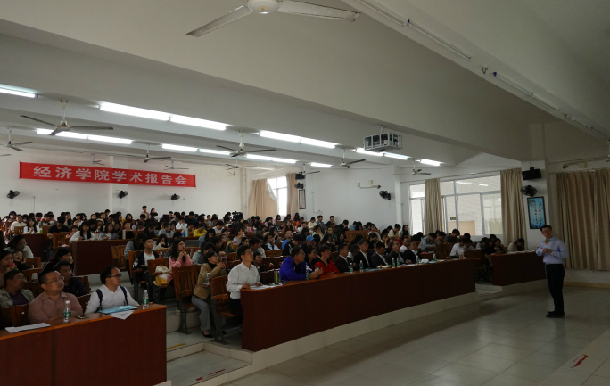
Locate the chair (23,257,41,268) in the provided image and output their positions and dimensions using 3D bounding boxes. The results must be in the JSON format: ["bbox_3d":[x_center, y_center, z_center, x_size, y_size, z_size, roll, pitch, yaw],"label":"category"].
[{"bbox_3d":[-4.183,1.451,6.156,0.530,0.870,0.520,-5,-6,37],"label":"chair"}]

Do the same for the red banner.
[{"bbox_3d":[-8.460,-0.740,18.615,7.570,0.640,0.030,3,-8,-43],"label":"red banner"}]

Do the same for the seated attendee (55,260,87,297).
[{"bbox_3d":[-2.832,1.443,4.800,0.750,1.250,0.520,-6,-7,34],"label":"seated attendee"}]

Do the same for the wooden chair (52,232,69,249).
[{"bbox_3d":[-5.631,1.412,9.476,0.500,0.880,0.530,3,-7,-44],"label":"wooden chair"}]

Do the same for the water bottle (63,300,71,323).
[{"bbox_3d":[-2.203,1.090,3.764,0.064,0.200,0.064,-5,-6,37],"label":"water bottle"}]

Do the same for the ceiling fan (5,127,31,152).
[{"bbox_3d":[-7.389,-1.368,10.208,1.380,0.520,1.380,-2,-5,0],"label":"ceiling fan"}]

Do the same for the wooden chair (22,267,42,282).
[{"bbox_3d":[-3.539,1.487,5.675,0.630,0.880,0.550,-6,-7,35],"label":"wooden chair"}]

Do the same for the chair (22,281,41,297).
[{"bbox_3d":[-3.181,1.496,4.593,0.530,0.870,0.520,-5,-6,37],"label":"chair"}]

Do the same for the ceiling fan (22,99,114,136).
[{"bbox_3d":[-3.792,-1.196,6.365,1.300,0.520,1.220,3,-8,-43],"label":"ceiling fan"}]

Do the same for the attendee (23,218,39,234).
[{"bbox_3d":[-7.306,1.292,10.896,0.680,1.200,0.500,-6,-7,43],"label":"attendee"}]

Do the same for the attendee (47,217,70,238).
[{"bbox_3d":[-6.009,1.203,9.947,0.550,1.200,0.700,3,-7,-41],"label":"attendee"}]

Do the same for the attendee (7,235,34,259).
[{"bbox_3d":[-4.538,1.272,6.530,0.750,1.200,0.500,-6,-7,34],"label":"attendee"}]

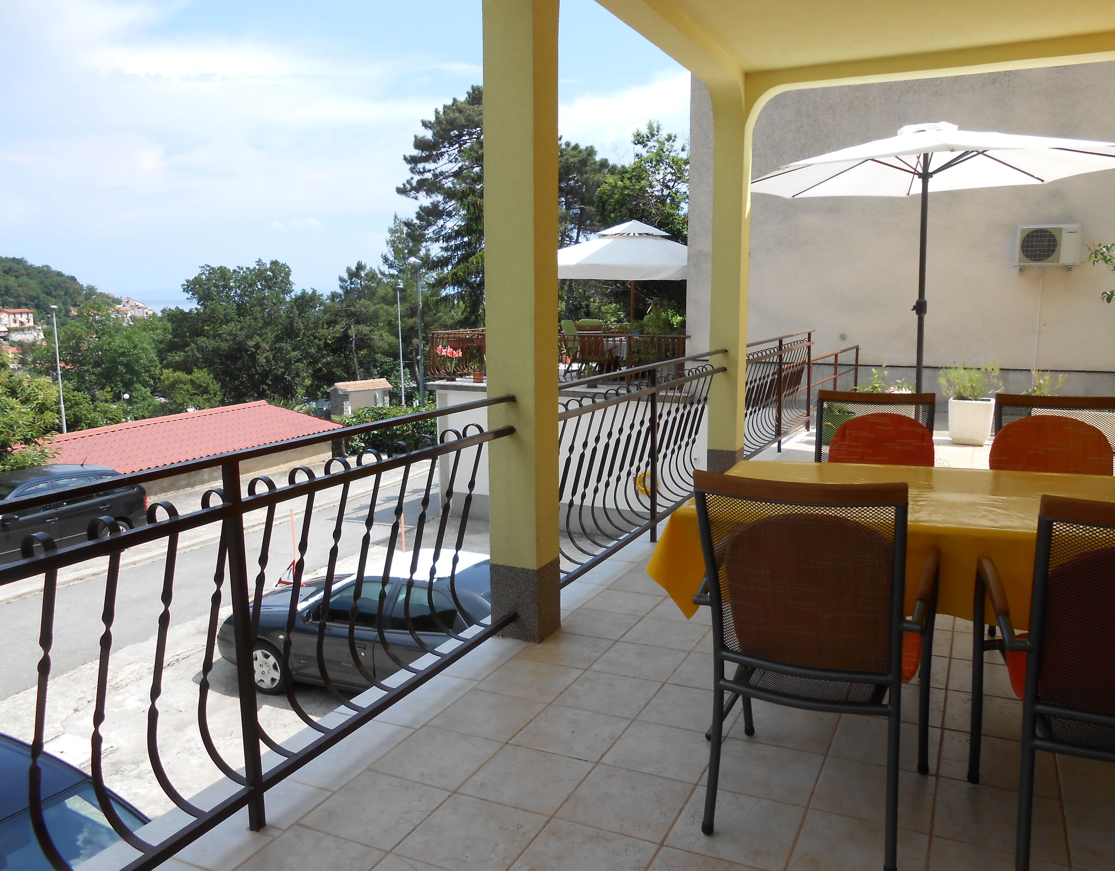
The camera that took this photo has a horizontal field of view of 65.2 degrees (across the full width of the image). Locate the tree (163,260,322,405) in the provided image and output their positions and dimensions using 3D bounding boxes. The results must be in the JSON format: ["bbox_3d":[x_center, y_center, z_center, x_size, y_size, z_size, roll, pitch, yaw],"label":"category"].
[{"bbox_3d":[-18.289,-5.493,50.746,8.300,9.200,8.000,0,9,0],"label":"tree"}]

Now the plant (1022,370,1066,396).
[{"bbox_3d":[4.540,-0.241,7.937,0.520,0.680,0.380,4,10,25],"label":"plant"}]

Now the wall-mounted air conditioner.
[{"bbox_3d":[7.129,-2.750,12.675,0.790,0.565,0.290,4,10,25],"label":"wall-mounted air conditioner"}]

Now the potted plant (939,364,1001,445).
[{"bbox_3d":[3.936,-0.308,8.270,0.520,0.750,0.480,4,10,25],"label":"potted plant"}]

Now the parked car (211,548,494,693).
[{"bbox_3d":[-1.768,2.059,9.849,4.150,1.410,1.720,2,9,19],"label":"parked car"}]

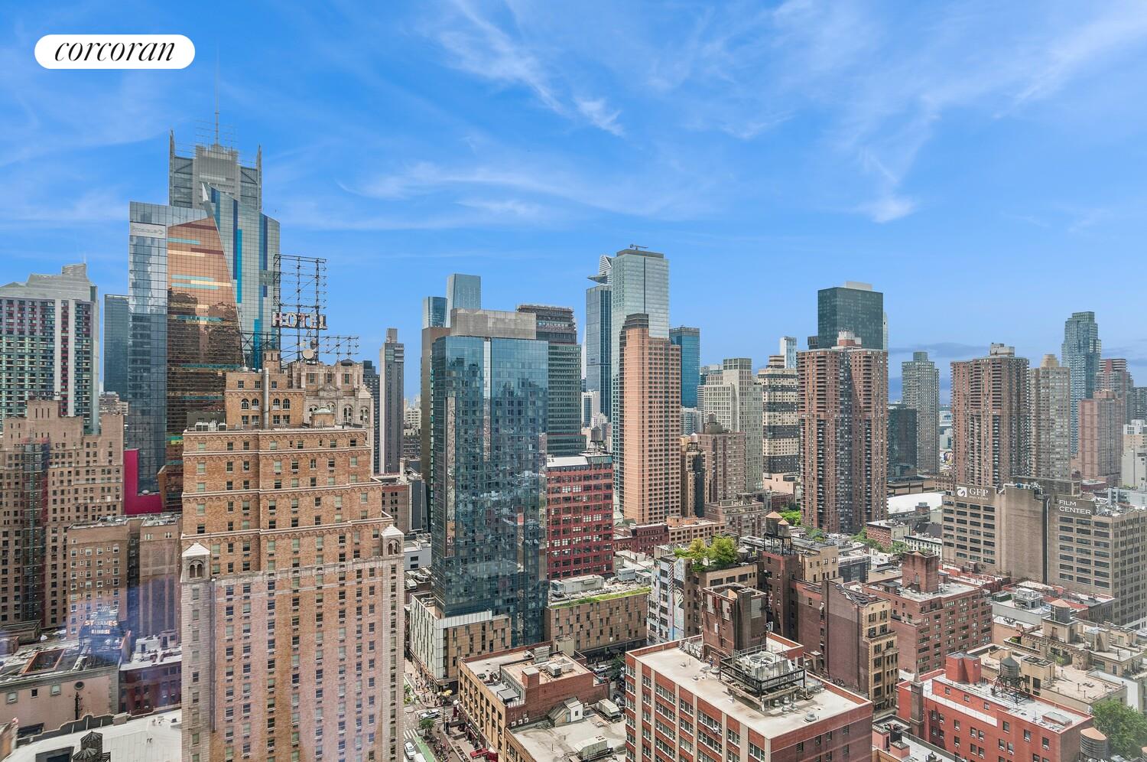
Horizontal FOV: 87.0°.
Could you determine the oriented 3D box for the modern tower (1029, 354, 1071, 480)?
[{"bbox_3d":[437.400,42.810,565.820,41.000,130.800,26.000,1,-1,-30],"label":"modern tower"}]

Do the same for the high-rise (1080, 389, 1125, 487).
[{"bbox_3d":[485.310,55.480,555.660,28.800,97.900,24.700,0,-1,-29],"label":"high-rise"}]

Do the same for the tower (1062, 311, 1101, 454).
[{"bbox_3d":[668.200,13.960,797.850,43.000,202.700,28.000,1,-1,-30],"label":"tower"}]

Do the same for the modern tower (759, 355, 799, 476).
[{"bbox_3d":[171.160,41.860,514.970,36.000,123.600,20.000,1,-1,-30],"label":"modern tower"}]

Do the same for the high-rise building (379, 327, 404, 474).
[{"bbox_3d":[-153.290,28.170,509.910,15.000,143.400,22.000,1,-1,-30],"label":"high-rise building"}]

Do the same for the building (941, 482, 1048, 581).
[{"bbox_3d":[175.090,69.350,247.590,28.800,51.500,39.100,0,-1,-29],"label":"building"}]

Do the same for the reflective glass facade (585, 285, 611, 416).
[{"bbox_3d":[68.050,-33.630,1204.960,62.000,305.700,54.000,1,-1,-30],"label":"reflective glass facade"}]

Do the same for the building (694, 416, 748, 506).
[{"bbox_3d":[93.310,61.980,385.560,27.800,72.100,20.600,0,-1,-29],"label":"building"}]

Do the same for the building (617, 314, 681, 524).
[{"bbox_3d":[44.800,28.700,360.990,34.000,136.000,22.700,0,-1,-29],"label":"building"}]

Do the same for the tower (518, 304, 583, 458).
[{"bbox_3d":[-29.060,25.360,430.780,52.000,148.400,42.000,1,-1,-30],"label":"tower"}]

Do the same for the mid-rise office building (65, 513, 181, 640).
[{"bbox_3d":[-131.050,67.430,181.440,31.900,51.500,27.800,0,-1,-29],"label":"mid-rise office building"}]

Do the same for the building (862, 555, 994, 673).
[{"bbox_3d":[108.500,74.360,187.290,35.000,41.200,18.500,1,-1,-30],"label":"building"}]

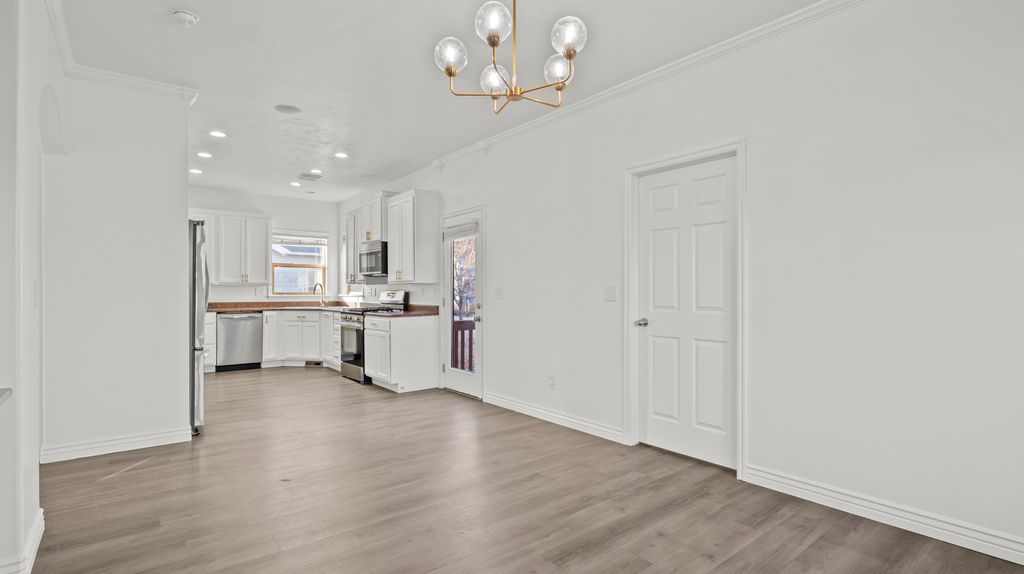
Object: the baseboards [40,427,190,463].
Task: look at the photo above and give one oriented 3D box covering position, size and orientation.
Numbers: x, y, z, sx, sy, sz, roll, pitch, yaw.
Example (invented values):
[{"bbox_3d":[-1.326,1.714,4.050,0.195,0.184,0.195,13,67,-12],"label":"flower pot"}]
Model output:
[{"bbox_3d":[-2.842,1.139,3.448,0.846,0.110,0.025,0,-1,-36],"label":"baseboards"}]

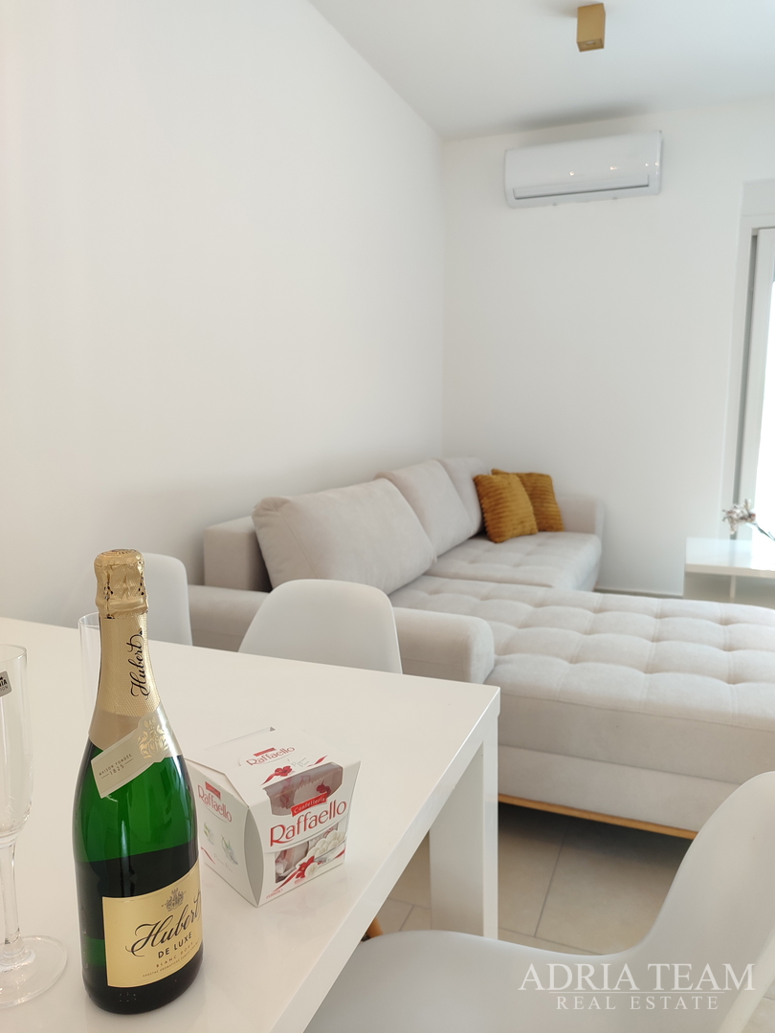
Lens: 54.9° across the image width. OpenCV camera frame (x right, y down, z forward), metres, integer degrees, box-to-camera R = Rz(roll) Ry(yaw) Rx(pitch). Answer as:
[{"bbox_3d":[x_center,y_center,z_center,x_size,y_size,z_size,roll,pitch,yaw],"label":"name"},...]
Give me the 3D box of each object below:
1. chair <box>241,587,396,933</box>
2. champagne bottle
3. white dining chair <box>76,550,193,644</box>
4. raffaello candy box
[{"bbox_3d":[-0.223,0.567,1.321,0.465,0.820,0.530,2,9,18],"label":"chair"},{"bbox_3d":[-0.179,0.180,0.529,0.085,0.314,0.085,7,11,38],"label":"champagne bottle"},{"bbox_3d":[-0.719,0.526,1.611,0.465,0.820,0.530,3,9,22],"label":"white dining chair"},{"bbox_3d":[-0.105,0.264,0.675,0.114,0.103,0.114,-8,12,-42],"label":"raffaello candy box"}]

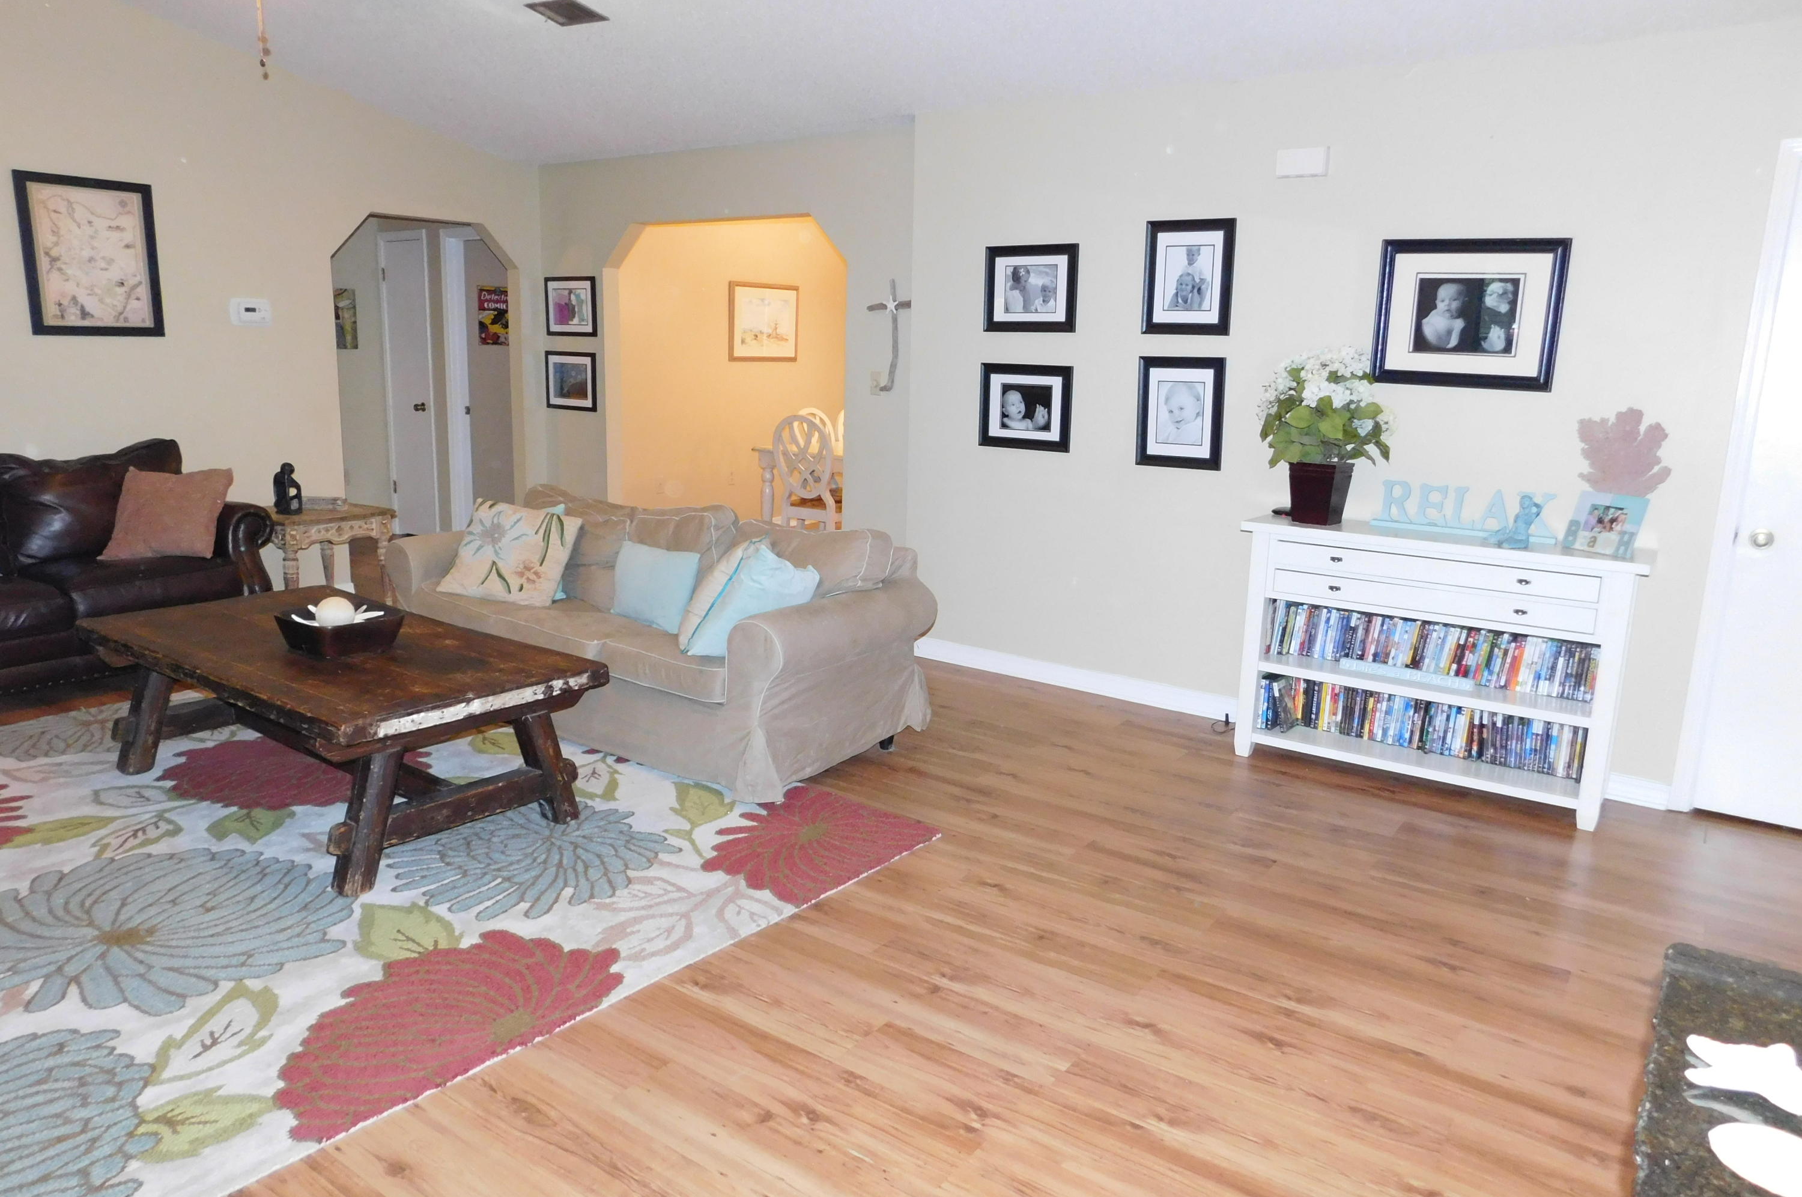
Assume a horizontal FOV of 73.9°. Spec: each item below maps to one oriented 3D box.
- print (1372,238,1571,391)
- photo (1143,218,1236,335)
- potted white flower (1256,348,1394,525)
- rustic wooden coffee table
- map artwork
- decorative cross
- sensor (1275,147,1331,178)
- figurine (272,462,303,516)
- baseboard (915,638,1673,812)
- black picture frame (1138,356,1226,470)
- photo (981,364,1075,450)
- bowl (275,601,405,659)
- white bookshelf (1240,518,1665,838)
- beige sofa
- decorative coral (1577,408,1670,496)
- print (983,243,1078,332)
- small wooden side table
[{"bbox_3d":[1.957,-0.984,4.145,0.596,0.496,0.028,10,15,36],"label":"print"},{"bbox_3d":[1.106,-1.240,4.629,0.362,0.430,0.027,10,14,35],"label":"photo"},{"bbox_3d":[1.504,-0.580,4.290,0.445,0.615,0.410,10,15,36],"label":"potted white flower"},{"bbox_3d":[-1.767,0.381,3.753,1.650,0.505,0.810,10,15,37],"label":"rustic wooden coffee table"},{"bbox_3d":[-3.653,-1.537,5.412,0.028,0.675,0.530,10,15,36],"label":"map artwork"},{"bbox_3d":[-0.064,-1.243,5.666,0.290,0.525,0.040,10,14,35],"label":"decorative cross"},{"bbox_3d":[1.439,-1.570,4.311,0.185,0.100,0.045,10,14,35],"label":"sensor"},{"bbox_3d":[-3.063,-0.554,5.976,0.138,0.256,0.110,0,12,-7],"label":"figurine"},{"bbox_3d":[1.323,0.448,4.906,3.110,0.100,0.017,10,15,36],"label":"baseboard"},{"bbox_3d":[1.127,-0.746,4.820,0.368,0.436,0.028,10,15,36],"label":"black picture frame"},{"bbox_3d":[0.548,-0.835,5.242,0.464,0.364,0.028,10,15,36],"label":"photo"},{"bbox_3d":[-1.739,0.104,3.719,0.250,0.100,0.260,10,15,36],"label":"bowl"},{"bbox_3d":[1.846,0.212,4.201,1.271,0.876,0.405,10,15,36],"label":"white bookshelf"},{"bbox_3d":[-1.008,0.044,4.660,2.200,0.830,0.920,10,14,35],"label":"beige sofa"},{"bbox_3d":[2.303,-0.392,3.833,0.268,0.430,0.060,10,14,35],"label":"decorative coral"},{"bbox_3d":[0.539,-1.300,5.035,0.446,0.355,0.027,10,14,35],"label":"print"},{"bbox_3d":[-2.991,-0.155,6.111,0.595,0.576,0.590,10,15,36],"label":"small wooden side table"}]

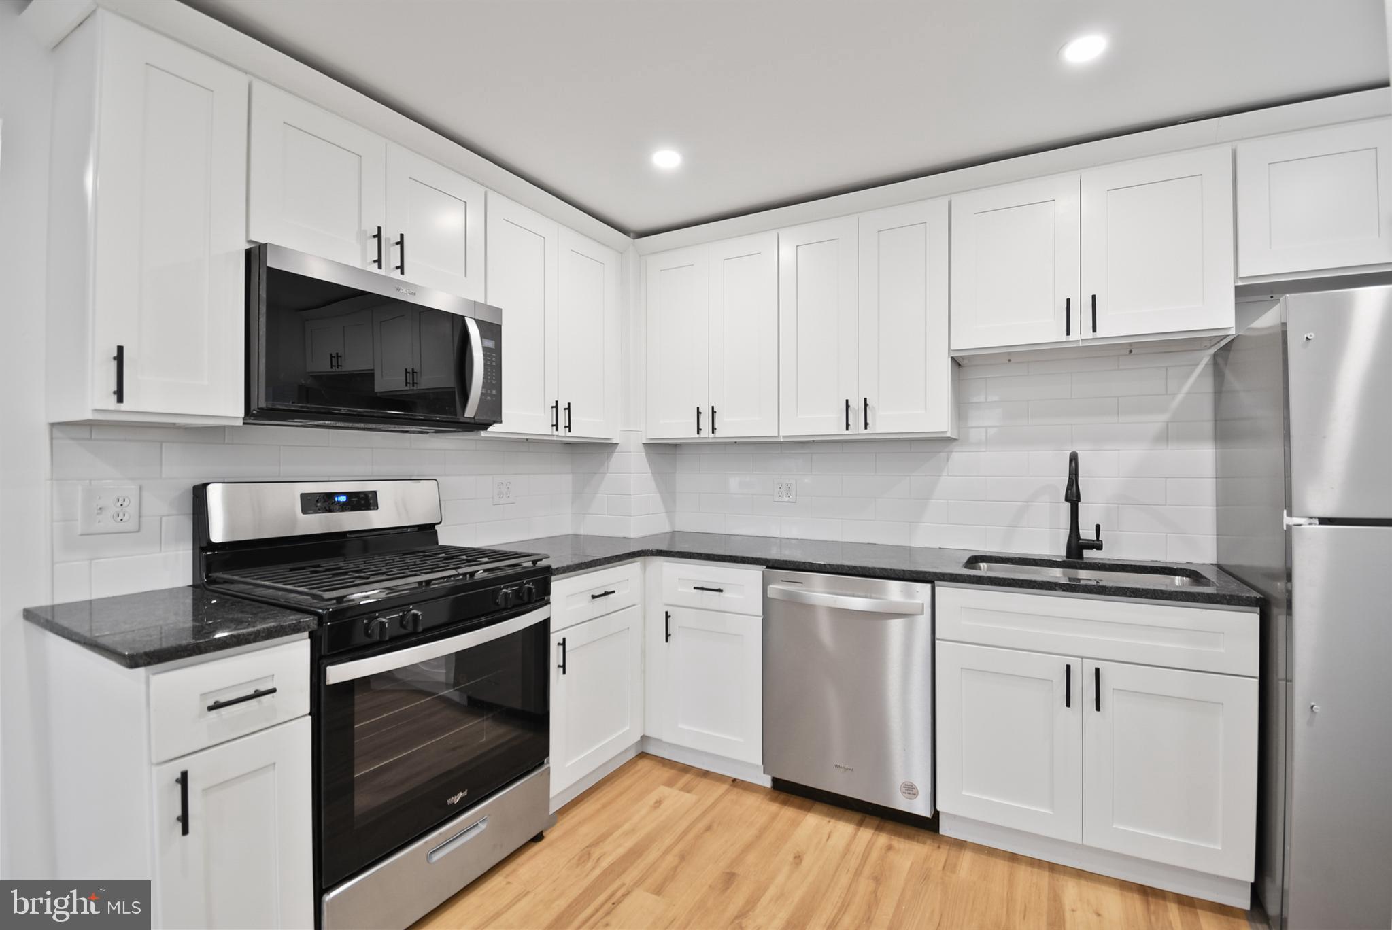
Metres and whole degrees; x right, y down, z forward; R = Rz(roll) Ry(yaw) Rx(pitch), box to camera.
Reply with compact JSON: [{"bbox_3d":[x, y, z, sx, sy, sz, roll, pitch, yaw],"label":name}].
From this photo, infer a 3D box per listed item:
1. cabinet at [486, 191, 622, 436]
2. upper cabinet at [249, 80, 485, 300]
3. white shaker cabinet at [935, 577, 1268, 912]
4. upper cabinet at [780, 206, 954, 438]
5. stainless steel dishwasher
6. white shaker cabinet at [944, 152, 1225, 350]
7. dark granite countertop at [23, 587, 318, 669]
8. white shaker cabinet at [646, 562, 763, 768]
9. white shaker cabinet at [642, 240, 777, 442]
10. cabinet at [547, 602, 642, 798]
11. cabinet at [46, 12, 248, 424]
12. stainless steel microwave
[{"bbox_3d":[-0.722,-0.568,2.617,0.335,0.922,0.806,0,0,32],"label":"cabinet"},{"bbox_3d":[-1.134,-0.808,1.955,0.335,0.441,0.760,0,0,32],"label":"upper cabinet"},{"bbox_3d":[1.327,0.834,2.074,0.833,0.882,0.621,0,0,26],"label":"white shaker cabinet"},{"bbox_3d":[0.742,-0.567,2.538,0.691,0.922,0.324,0,0,26],"label":"upper cabinet"},{"bbox_3d":[0.657,0.807,2.357,0.603,0.803,0.624,0,0,26],"label":"stainless steel dishwasher"},{"bbox_3d":[1.432,-0.727,2.198,0.841,0.603,0.324,0,0,26],"label":"white shaker cabinet"},{"bbox_3d":[-1.278,0.382,1.431,0.647,0.036,0.333,0,0,32],"label":"dark granite countertop"},{"bbox_3d":[0.166,0.794,2.646,0.526,0.805,0.621,0,0,26],"label":"white shaker cabinet"},{"bbox_3d":[0.116,-0.568,2.848,0.706,0.922,0.324,0,0,26],"label":"white shaker cabinet"},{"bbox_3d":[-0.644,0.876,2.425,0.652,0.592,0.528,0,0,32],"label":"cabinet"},{"bbox_3d":[-1.413,-0.568,1.507,0.335,0.922,0.294,0,0,32],"label":"cabinet"},{"bbox_3d":[-1.071,-0.349,1.887,0.410,0.420,0.760,0,0,29],"label":"stainless steel microwave"}]

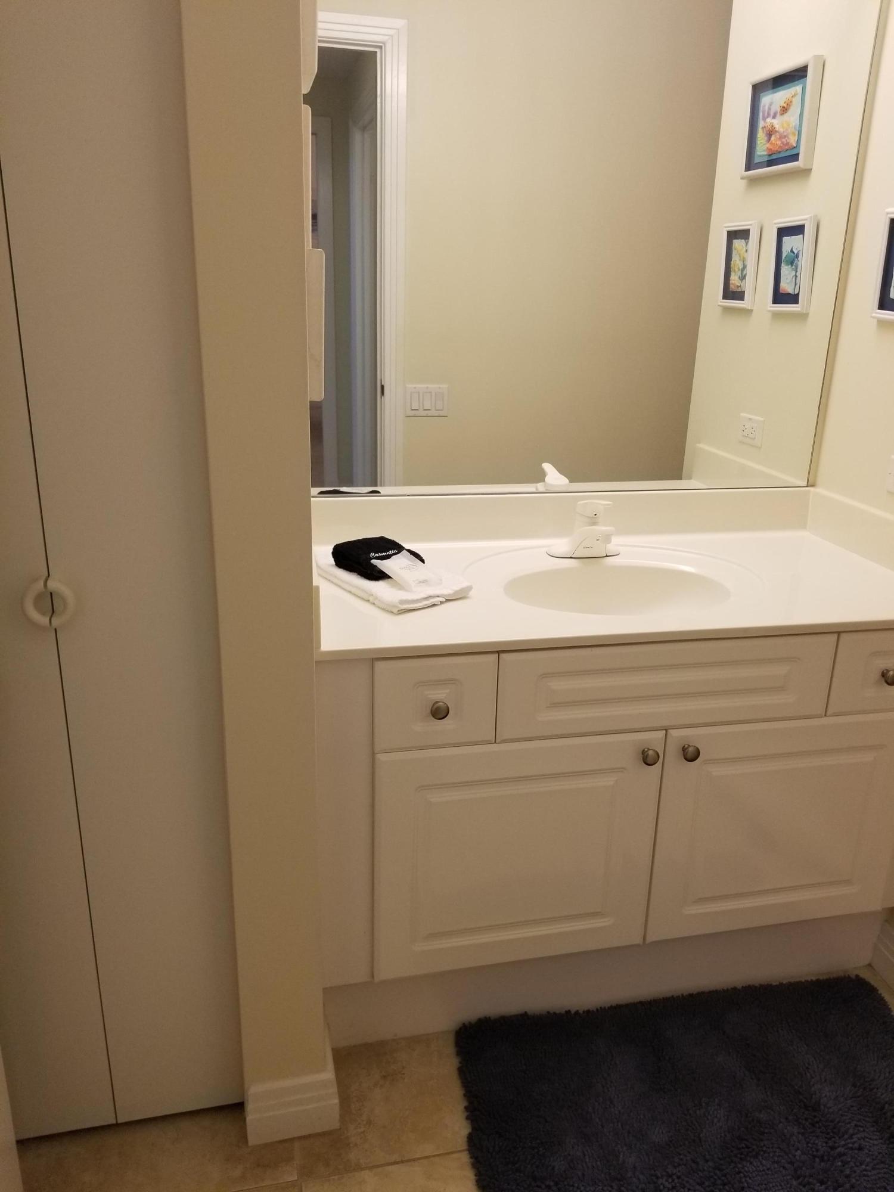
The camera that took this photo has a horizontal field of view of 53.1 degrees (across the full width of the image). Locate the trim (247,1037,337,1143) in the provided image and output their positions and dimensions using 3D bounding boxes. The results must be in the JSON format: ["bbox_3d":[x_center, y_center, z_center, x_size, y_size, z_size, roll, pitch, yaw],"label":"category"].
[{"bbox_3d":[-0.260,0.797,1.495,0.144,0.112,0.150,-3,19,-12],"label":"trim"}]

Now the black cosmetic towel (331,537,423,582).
[{"bbox_3d":[-0.117,-0.068,1.578,0.117,0.038,0.117,-13,23,-36],"label":"black cosmetic towel"}]

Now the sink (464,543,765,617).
[{"bbox_3d":[0.302,0.032,1.655,0.550,0.150,0.455,-3,19,-12],"label":"sink"}]

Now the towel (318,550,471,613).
[{"bbox_3d":[-0.109,-0.038,1.565,0.160,0.029,0.320,-12,22,-35],"label":"towel"}]

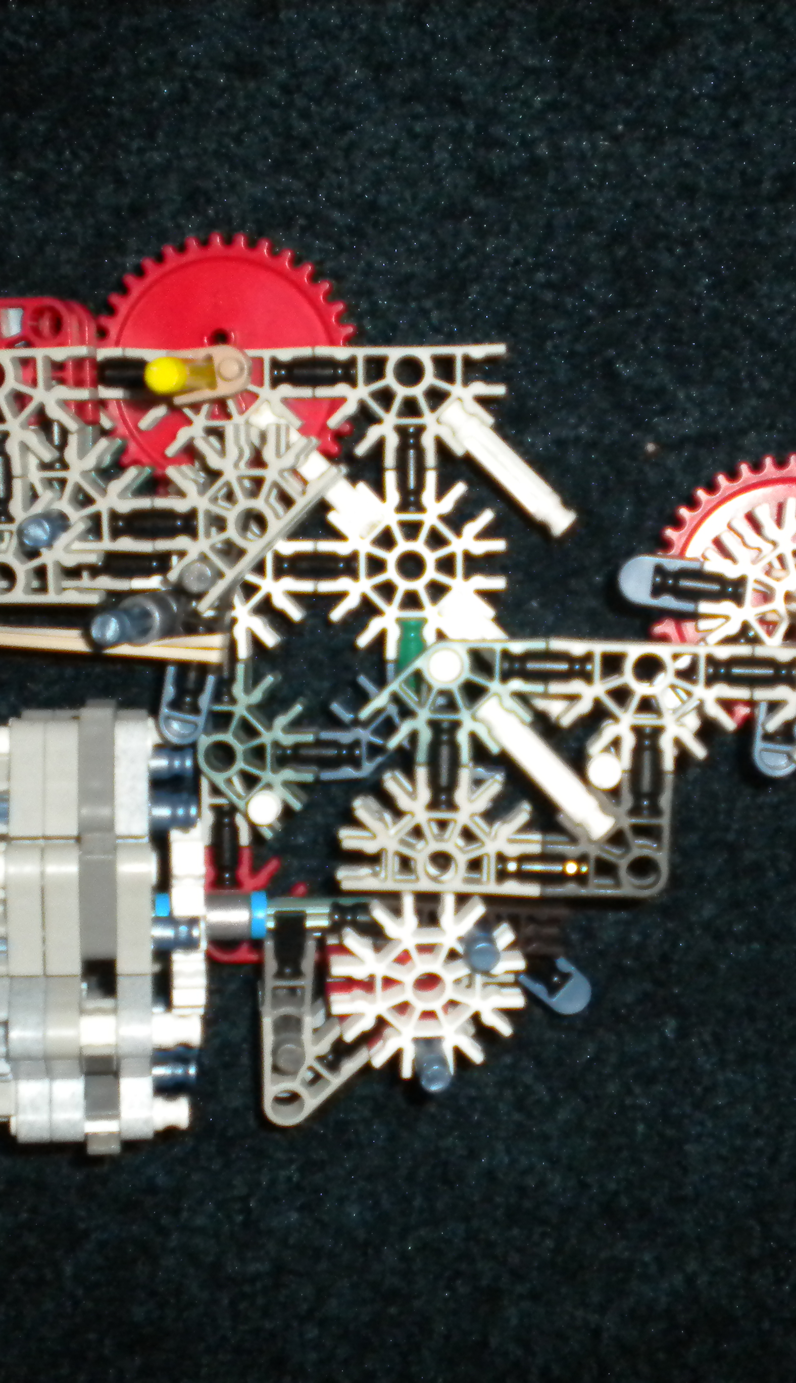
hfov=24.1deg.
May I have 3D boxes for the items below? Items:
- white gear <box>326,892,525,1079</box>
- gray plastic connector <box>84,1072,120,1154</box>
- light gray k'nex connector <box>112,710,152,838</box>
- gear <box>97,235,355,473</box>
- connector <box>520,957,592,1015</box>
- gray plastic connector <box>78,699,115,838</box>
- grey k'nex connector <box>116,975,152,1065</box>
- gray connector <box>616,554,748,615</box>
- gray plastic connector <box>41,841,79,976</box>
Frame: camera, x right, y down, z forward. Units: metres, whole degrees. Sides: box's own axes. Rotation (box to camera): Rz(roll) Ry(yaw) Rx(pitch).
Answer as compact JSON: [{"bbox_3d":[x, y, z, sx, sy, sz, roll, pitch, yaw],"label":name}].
[{"bbox_3d":[0.005,0.056,0.354,0.037,0.007,0.037,0,99,2],"label":"white gear"},{"bbox_3d":[-0.054,0.075,0.347,0.006,0.020,0.018,0,97,0],"label":"gray plastic connector"},{"bbox_3d":[-0.048,0.015,0.341,0.006,0.019,0.022,-1,91,-4],"label":"light gray k'nex connector"},{"bbox_3d":[-0.034,-0.063,0.367,0.052,0.007,0.052,0,99,2],"label":"gear"},{"bbox_3d":[0.032,0.061,0.385,0.015,0.007,0.010,39,98,-4],"label":"connector"},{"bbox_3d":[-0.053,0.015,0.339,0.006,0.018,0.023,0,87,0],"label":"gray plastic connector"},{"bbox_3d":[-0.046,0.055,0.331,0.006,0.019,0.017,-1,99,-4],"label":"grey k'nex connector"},{"bbox_3d":[0.053,-0.020,0.345,0.025,0.006,0.010,6,99,1],"label":"gray connector"},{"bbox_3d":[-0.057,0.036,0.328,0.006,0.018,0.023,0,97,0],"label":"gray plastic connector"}]

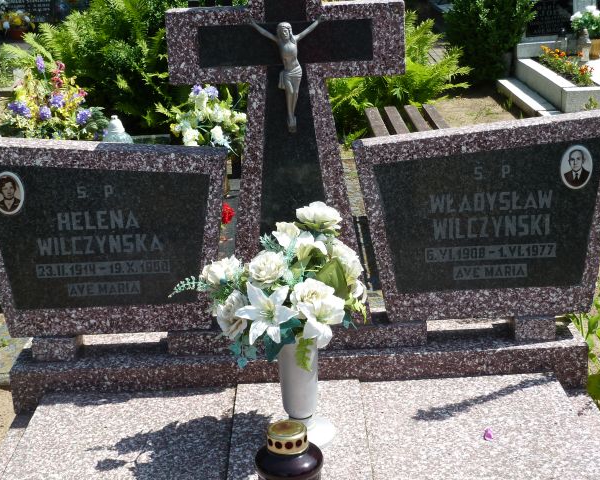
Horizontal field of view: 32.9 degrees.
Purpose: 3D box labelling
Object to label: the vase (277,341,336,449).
[{"bbox_3d":[-0.003,0.350,2.511,0.180,0.280,0.180,-3,18,0],"label":"vase"}]

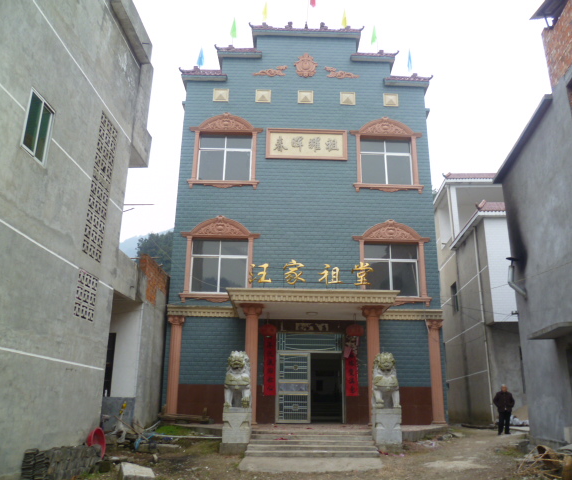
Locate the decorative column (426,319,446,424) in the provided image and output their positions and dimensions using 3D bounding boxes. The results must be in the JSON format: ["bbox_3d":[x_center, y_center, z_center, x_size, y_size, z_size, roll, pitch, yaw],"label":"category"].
[{"bbox_3d":[5.094,4.389,17.429,0.520,3.439,0.480,1,-18,-1],"label":"decorative column"}]

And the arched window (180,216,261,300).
[{"bbox_3d":[-2.379,0.665,18.599,2.868,3.242,0.300,1,-18,-1],"label":"arched window"}]

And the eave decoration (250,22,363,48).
[{"bbox_3d":[0.876,-8.624,21.939,4.822,0.736,0.900,1,-18,-1],"label":"eave decoration"}]

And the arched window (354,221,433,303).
[{"bbox_3d":[3.616,0.732,17.588,2.692,3.021,0.297,1,-18,-2],"label":"arched window"}]

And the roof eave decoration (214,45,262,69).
[{"bbox_3d":[-1.810,-7.124,19.834,1.823,0.631,0.583,1,-18,-2],"label":"roof eave decoration"}]

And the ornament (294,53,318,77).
[{"bbox_3d":[0.786,-6.713,19.880,0.922,1.113,0.148,1,-18,-2],"label":"ornament"}]

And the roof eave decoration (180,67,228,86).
[{"bbox_3d":[-3.084,-6.123,19.446,1.781,0.684,0.583,1,-18,-2],"label":"roof eave decoration"}]

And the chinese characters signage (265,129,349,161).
[{"bbox_3d":[0.825,-3.697,20.133,3.147,1.321,0.130,1,-18,-1],"label":"chinese characters signage"}]

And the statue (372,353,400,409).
[{"bbox_3d":[2.532,3.523,12.998,0.700,1.367,0.763,0,-18,0],"label":"statue"}]

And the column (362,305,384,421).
[{"bbox_3d":[2.455,3.511,14.449,0.625,3.244,0.594,1,-18,-2],"label":"column"}]

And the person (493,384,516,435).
[{"bbox_3d":[7.402,5.752,17.538,0.660,1.600,0.380,-3,-19,12],"label":"person"}]

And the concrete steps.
[{"bbox_3d":[0.618,4.782,12.158,3.050,0.541,1.537,0,-18,0],"label":"concrete steps"}]

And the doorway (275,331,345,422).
[{"bbox_3d":[0.774,4.323,16.335,2.184,2.798,0.265,1,-18,-2],"label":"doorway"}]

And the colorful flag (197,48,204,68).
[{"bbox_3d":[-3.517,-7.554,21.452,0.308,0.962,0.150,1,-18,-1],"label":"colorful flag"}]

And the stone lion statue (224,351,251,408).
[{"bbox_3d":[-1.353,3.853,14.300,0.707,1.515,0.950,1,-18,-1],"label":"stone lion statue"}]

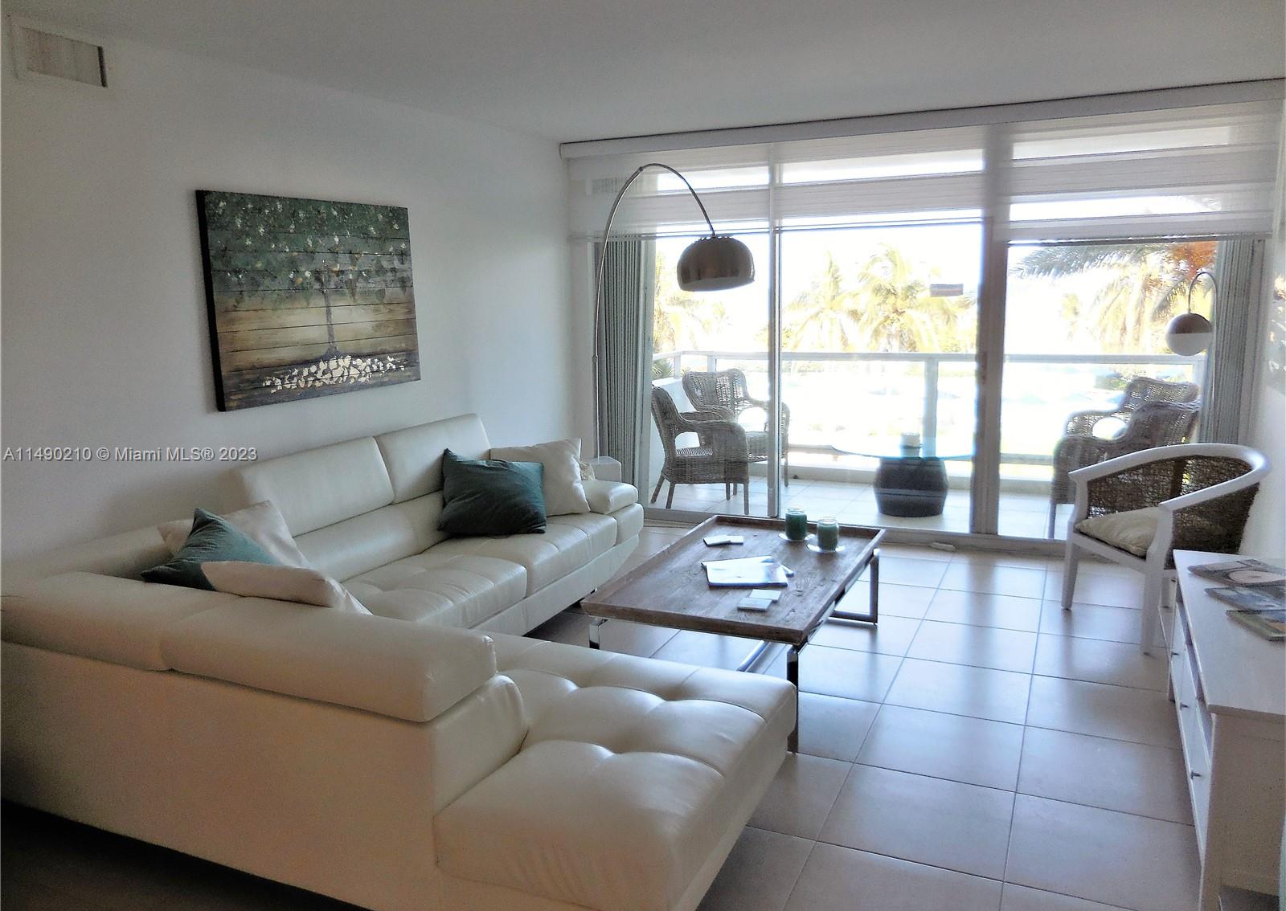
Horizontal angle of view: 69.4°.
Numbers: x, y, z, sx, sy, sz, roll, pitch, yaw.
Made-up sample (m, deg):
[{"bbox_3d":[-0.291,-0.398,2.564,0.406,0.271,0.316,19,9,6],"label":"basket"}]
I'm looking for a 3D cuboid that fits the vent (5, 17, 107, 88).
[{"bbox_3d":[-2.049,-1.403,3.282,0.030,0.196,0.335,3,11,25],"label":"vent"}]

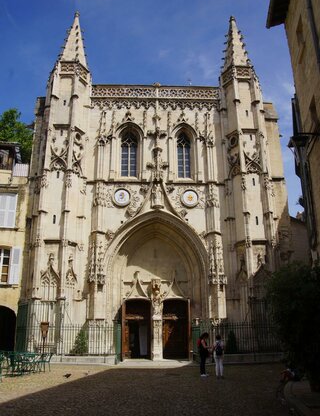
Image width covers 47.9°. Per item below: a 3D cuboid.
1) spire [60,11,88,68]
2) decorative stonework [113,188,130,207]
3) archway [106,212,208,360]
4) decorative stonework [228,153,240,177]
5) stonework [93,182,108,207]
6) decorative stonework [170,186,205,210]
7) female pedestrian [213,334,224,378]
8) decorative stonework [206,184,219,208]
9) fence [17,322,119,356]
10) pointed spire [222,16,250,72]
[{"bbox_3d":[-6.002,-11.773,25.354,2.300,5.216,1.989,0,-17,-2],"label":"spire"},{"bbox_3d":[-2.301,-0.626,21.945,1.033,1.167,0.200,0,-16,-2],"label":"decorative stonework"},{"bbox_3d":[-0.147,4.472,21.100,5.657,8.232,1.500,0,-16,-2],"label":"archway"},{"bbox_3d":[4.582,-2.670,22.140,0.300,1.219,0.950,10,-20,-30],"label":"decorative stonework"},{"bbox_3d":[-3.590,-0.779,21.840,0.911,1.523,0.450,0,-16,-2],"label":"stonework"},{"bbox_3d":[1.690,-0.613,22.033,2.089,1.494,0.300,0,-17,-2],"label":"decorative stonework"},{"bbox_3d":[2.457,6.086,14.751,0.470,1.650,0.420,4,-18,-14],"label":"female pedestrian"},{"bbox_3d":[3.188,-0.665,22.041,0.734,1.536,0.450,0,-16,-2],"label":"decorative stonework"},{"bbox_3d":[-4.781,6.761,18.541,5.309,1.648,0.150,0,-17,-2],"label":"fence"},{"bbox_3d":[5.212,-11.300,24.983,1.800,4.959,1.650,0,-16,-2],"label":"pointed spire"}]

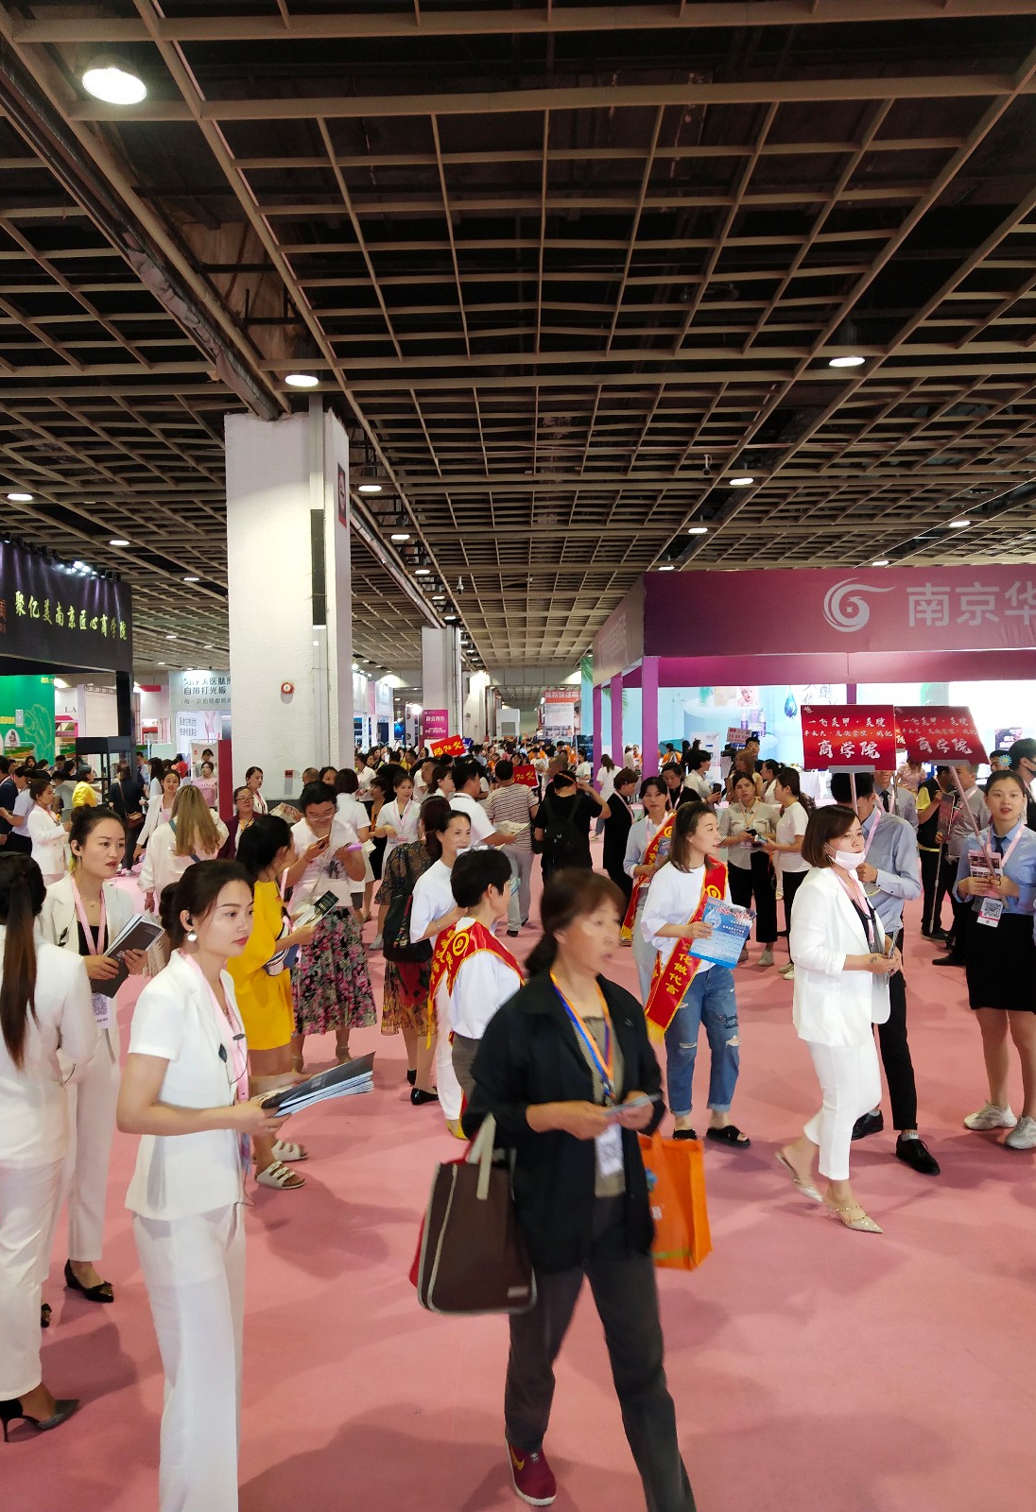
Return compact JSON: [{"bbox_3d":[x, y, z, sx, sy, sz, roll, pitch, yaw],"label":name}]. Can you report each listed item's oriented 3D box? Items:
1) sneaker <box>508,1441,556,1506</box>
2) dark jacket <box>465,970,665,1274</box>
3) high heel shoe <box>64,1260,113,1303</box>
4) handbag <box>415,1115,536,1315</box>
[{"bbox_3d":[0.034,1.818,3.360,0.100,0.110,0.260,-1,1,-14],"label":"sneaker"},{"bbox_3d":[0.115,0.870,3.140,0.450,0.700,0.330,-1,1,-25],"label":"dark jacket"},{"bbox_3d":[-1.499,1.832,4.580,0.085,0.100,0.240,-2,1,-44],"label":"high heel shoe"},{"bbox_3d":[-0.100,1.105,3.180,0.265,0.455,0.120,-1,1,-15],"label":"handbag"}]

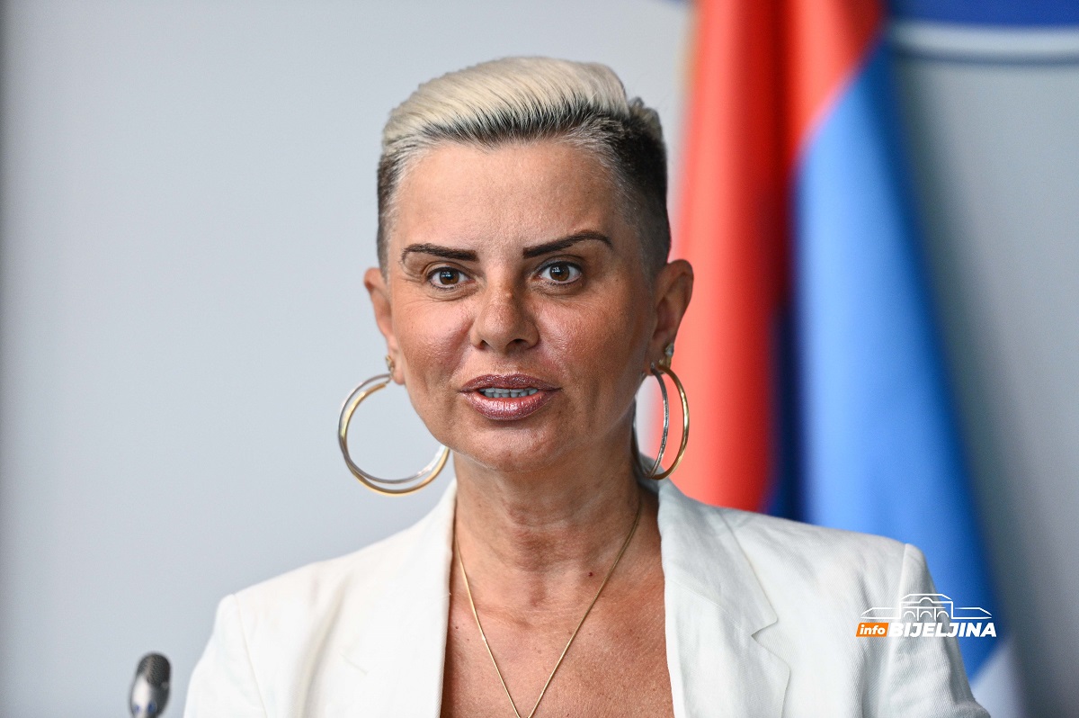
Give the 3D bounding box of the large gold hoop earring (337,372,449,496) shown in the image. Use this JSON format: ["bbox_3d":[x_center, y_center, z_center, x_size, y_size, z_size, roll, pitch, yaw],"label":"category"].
[{"bbox_3d":[-0.082,0.042,3.365,0.063,0.068,0.017,0,-6,2],"label":"large gold hoop earring"}]

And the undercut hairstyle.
[{"bbox_3d":[-0.009,-0.097,3.380,0.162,0.150,0.190,-3,-3,8],"label":"undercut hairstyle"}]

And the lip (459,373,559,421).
[{"bbox_3d":[-0.017,0.021,3.275,0.054,0.027,0.021,-3,-3,8],"label":"lip"}]

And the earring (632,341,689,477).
[{"bbox_3d":[0.068,0.032,3.350,0.016,0.068,0.063,1,-1,-25],"label":"earring"}]

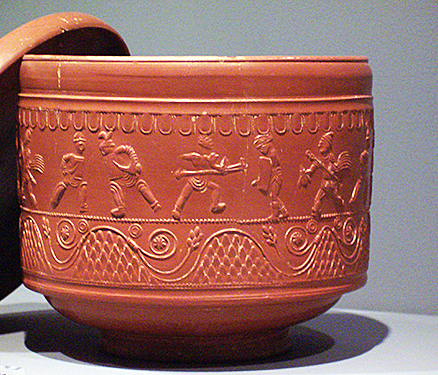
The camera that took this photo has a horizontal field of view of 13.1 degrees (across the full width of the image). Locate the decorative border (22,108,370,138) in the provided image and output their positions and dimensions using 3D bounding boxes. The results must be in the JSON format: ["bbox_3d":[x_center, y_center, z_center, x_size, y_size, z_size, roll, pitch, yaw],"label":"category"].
[{"bbox_3d":[-0.013,-0.041,1.109,0.206,0.012,0.206,0,5,0],"label":"decorative border"}]

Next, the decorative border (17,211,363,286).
[{"bbox_3d":[-0.013,0.027,1.115,0.204,0.036,0.204,0,5,0],"label":"decorative border"}]

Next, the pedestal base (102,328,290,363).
[{"bbox_3d":[-0.014,0.086,1.119,0.112,0.014,0.112,0,5,0],"label":"pedestal base"}]

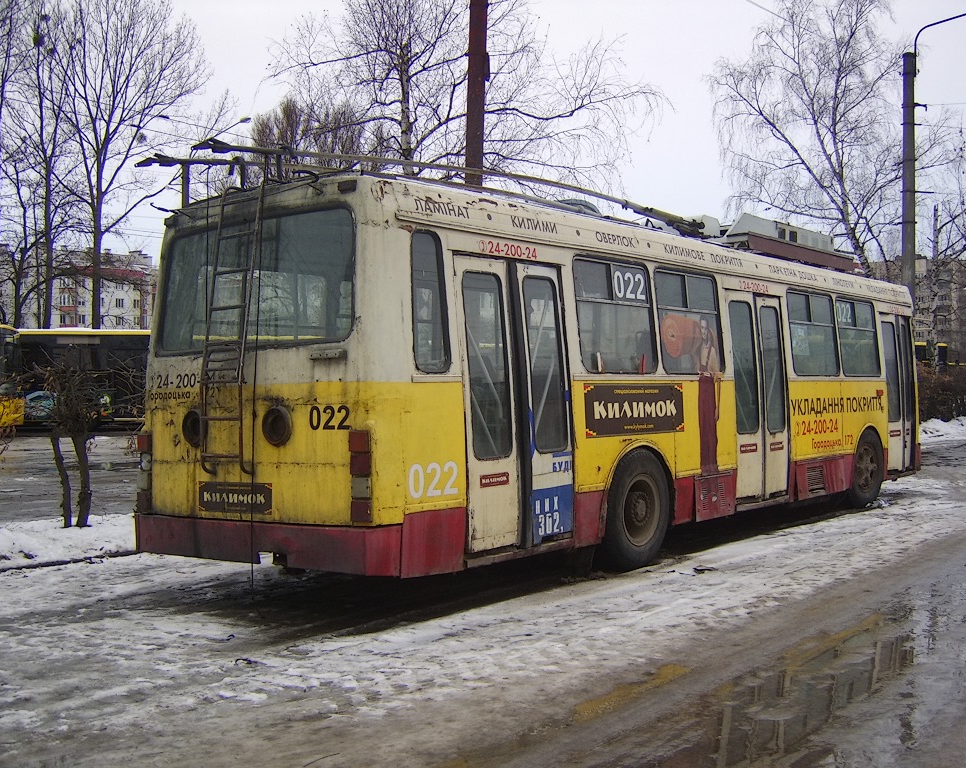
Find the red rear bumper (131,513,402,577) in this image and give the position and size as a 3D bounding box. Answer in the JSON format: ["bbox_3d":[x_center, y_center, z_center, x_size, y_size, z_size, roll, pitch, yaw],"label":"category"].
[{"bbox_3d":[-1.600,1.140,6.550,2.450,0.310,0.300,-2,-1,34],"label":"red rear bumper"}]

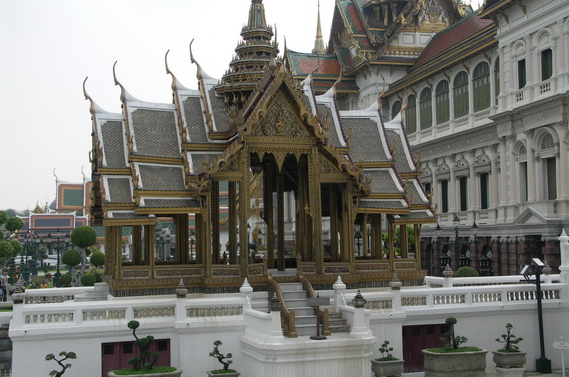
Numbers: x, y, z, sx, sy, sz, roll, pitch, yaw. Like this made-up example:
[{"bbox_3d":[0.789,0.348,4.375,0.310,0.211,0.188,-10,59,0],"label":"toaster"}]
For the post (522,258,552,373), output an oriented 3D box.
[{"bbox_3d":[6.675,3.352,25.560,0.680,3.030,0.360,0,-3,-15],"label":"post"}]

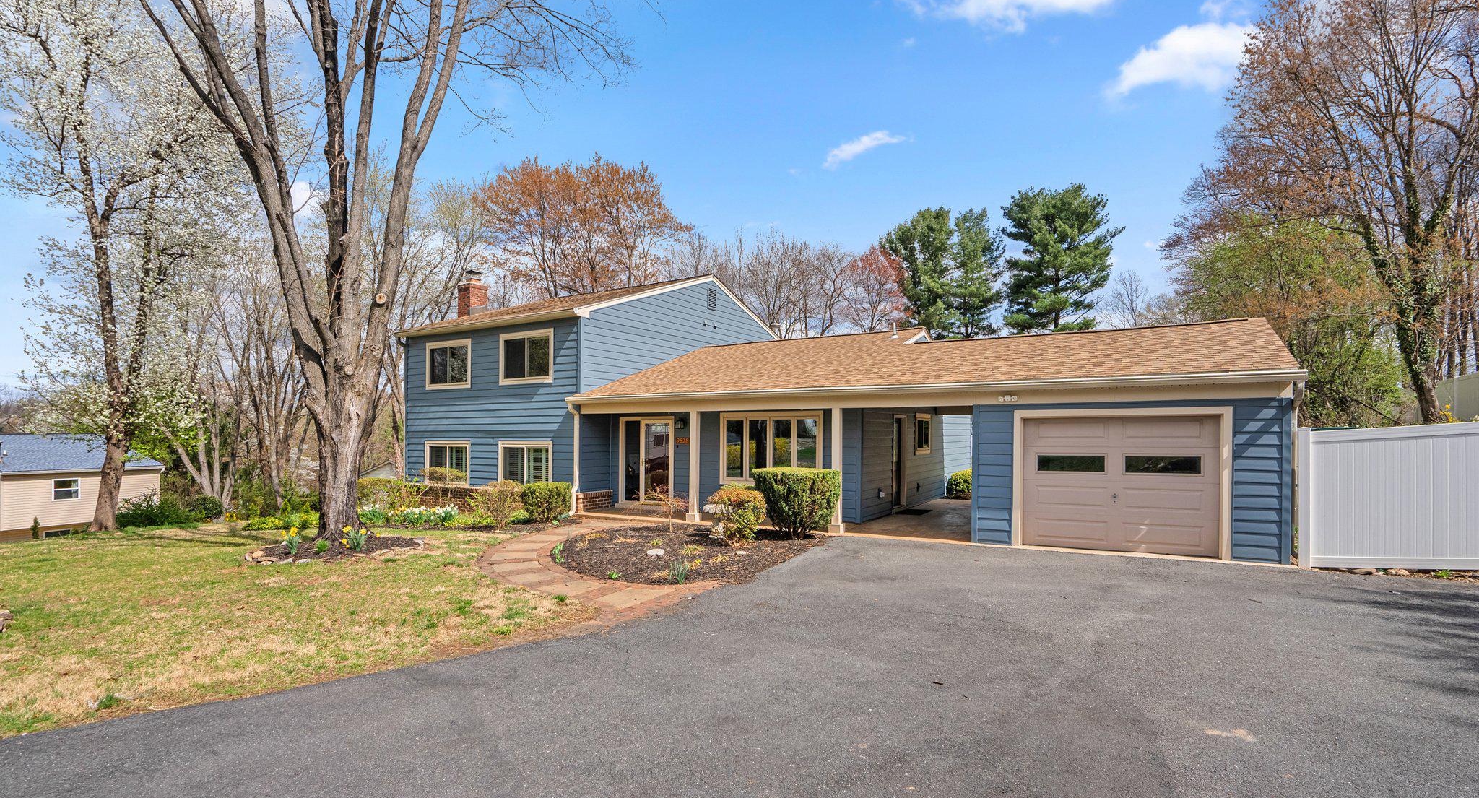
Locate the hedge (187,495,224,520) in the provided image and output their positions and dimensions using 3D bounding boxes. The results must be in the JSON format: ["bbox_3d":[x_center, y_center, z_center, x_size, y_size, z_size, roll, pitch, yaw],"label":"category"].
[{"bbox_3d":[-17.313,3.500,21.300,1.250,0.850,1.200,-2,-3,31],"label":"hedge"}]

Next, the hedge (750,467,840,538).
[{"bbox_3d":[1.012,1.909,12.000,1.500,1.300,1.250,-2,-3,31],"label":"hedge"}]

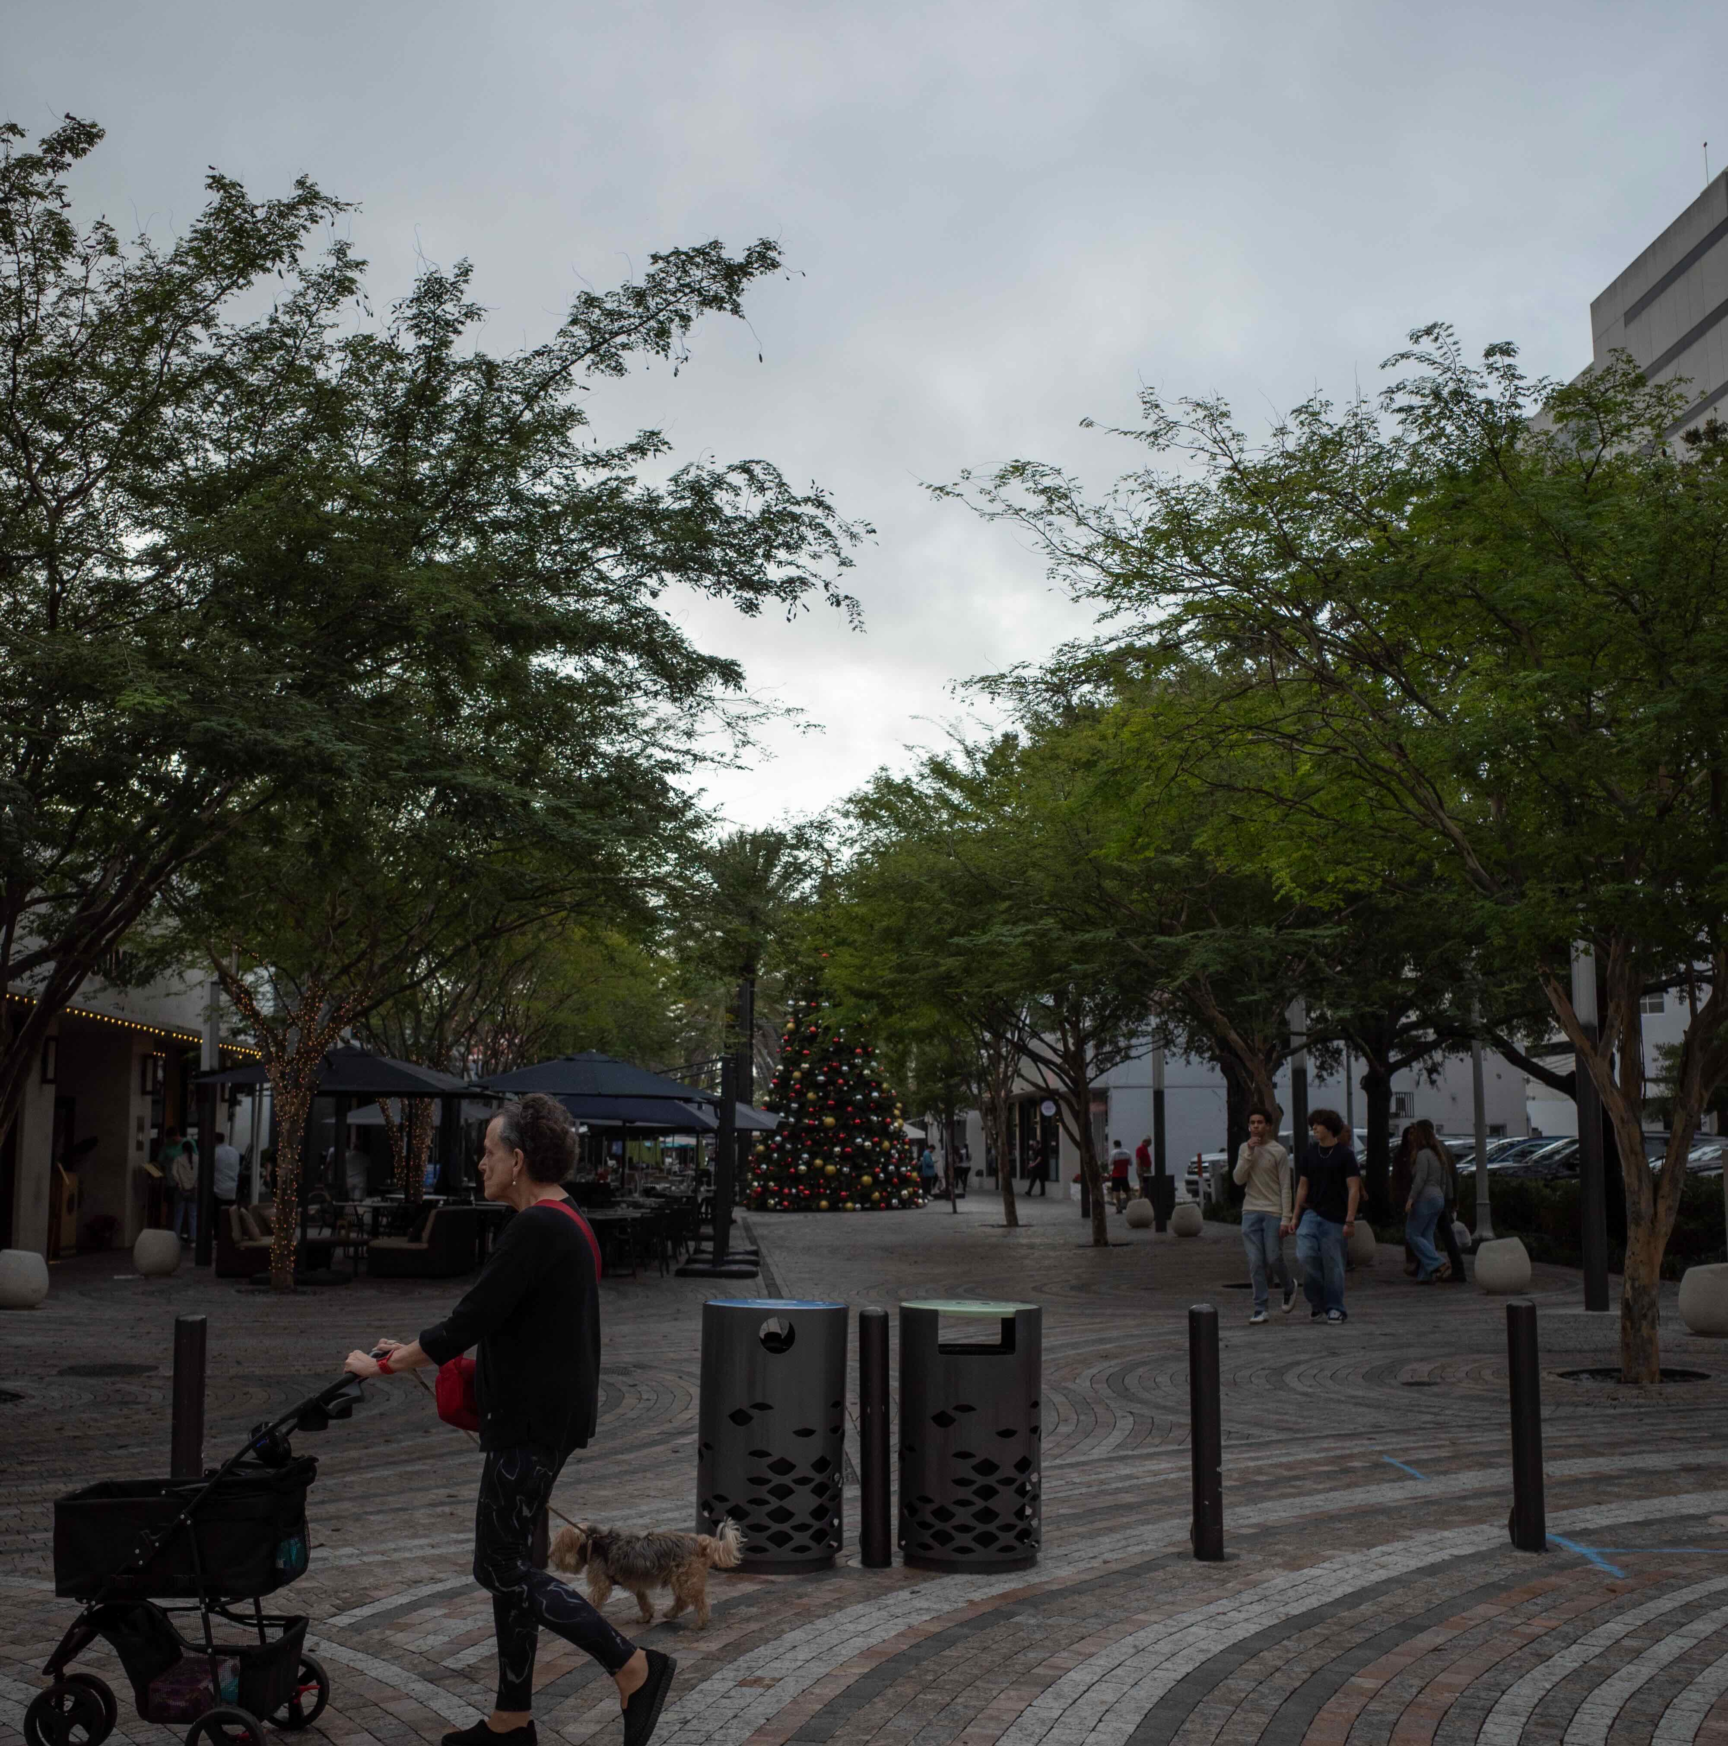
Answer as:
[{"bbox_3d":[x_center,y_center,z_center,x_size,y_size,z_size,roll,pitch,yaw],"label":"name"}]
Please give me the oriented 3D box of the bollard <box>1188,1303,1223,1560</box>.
[{"bbox_3d":[1.260,2.053,7.470,0.112,0.912,0.112,0,-8,0],"label":"bollard"}]

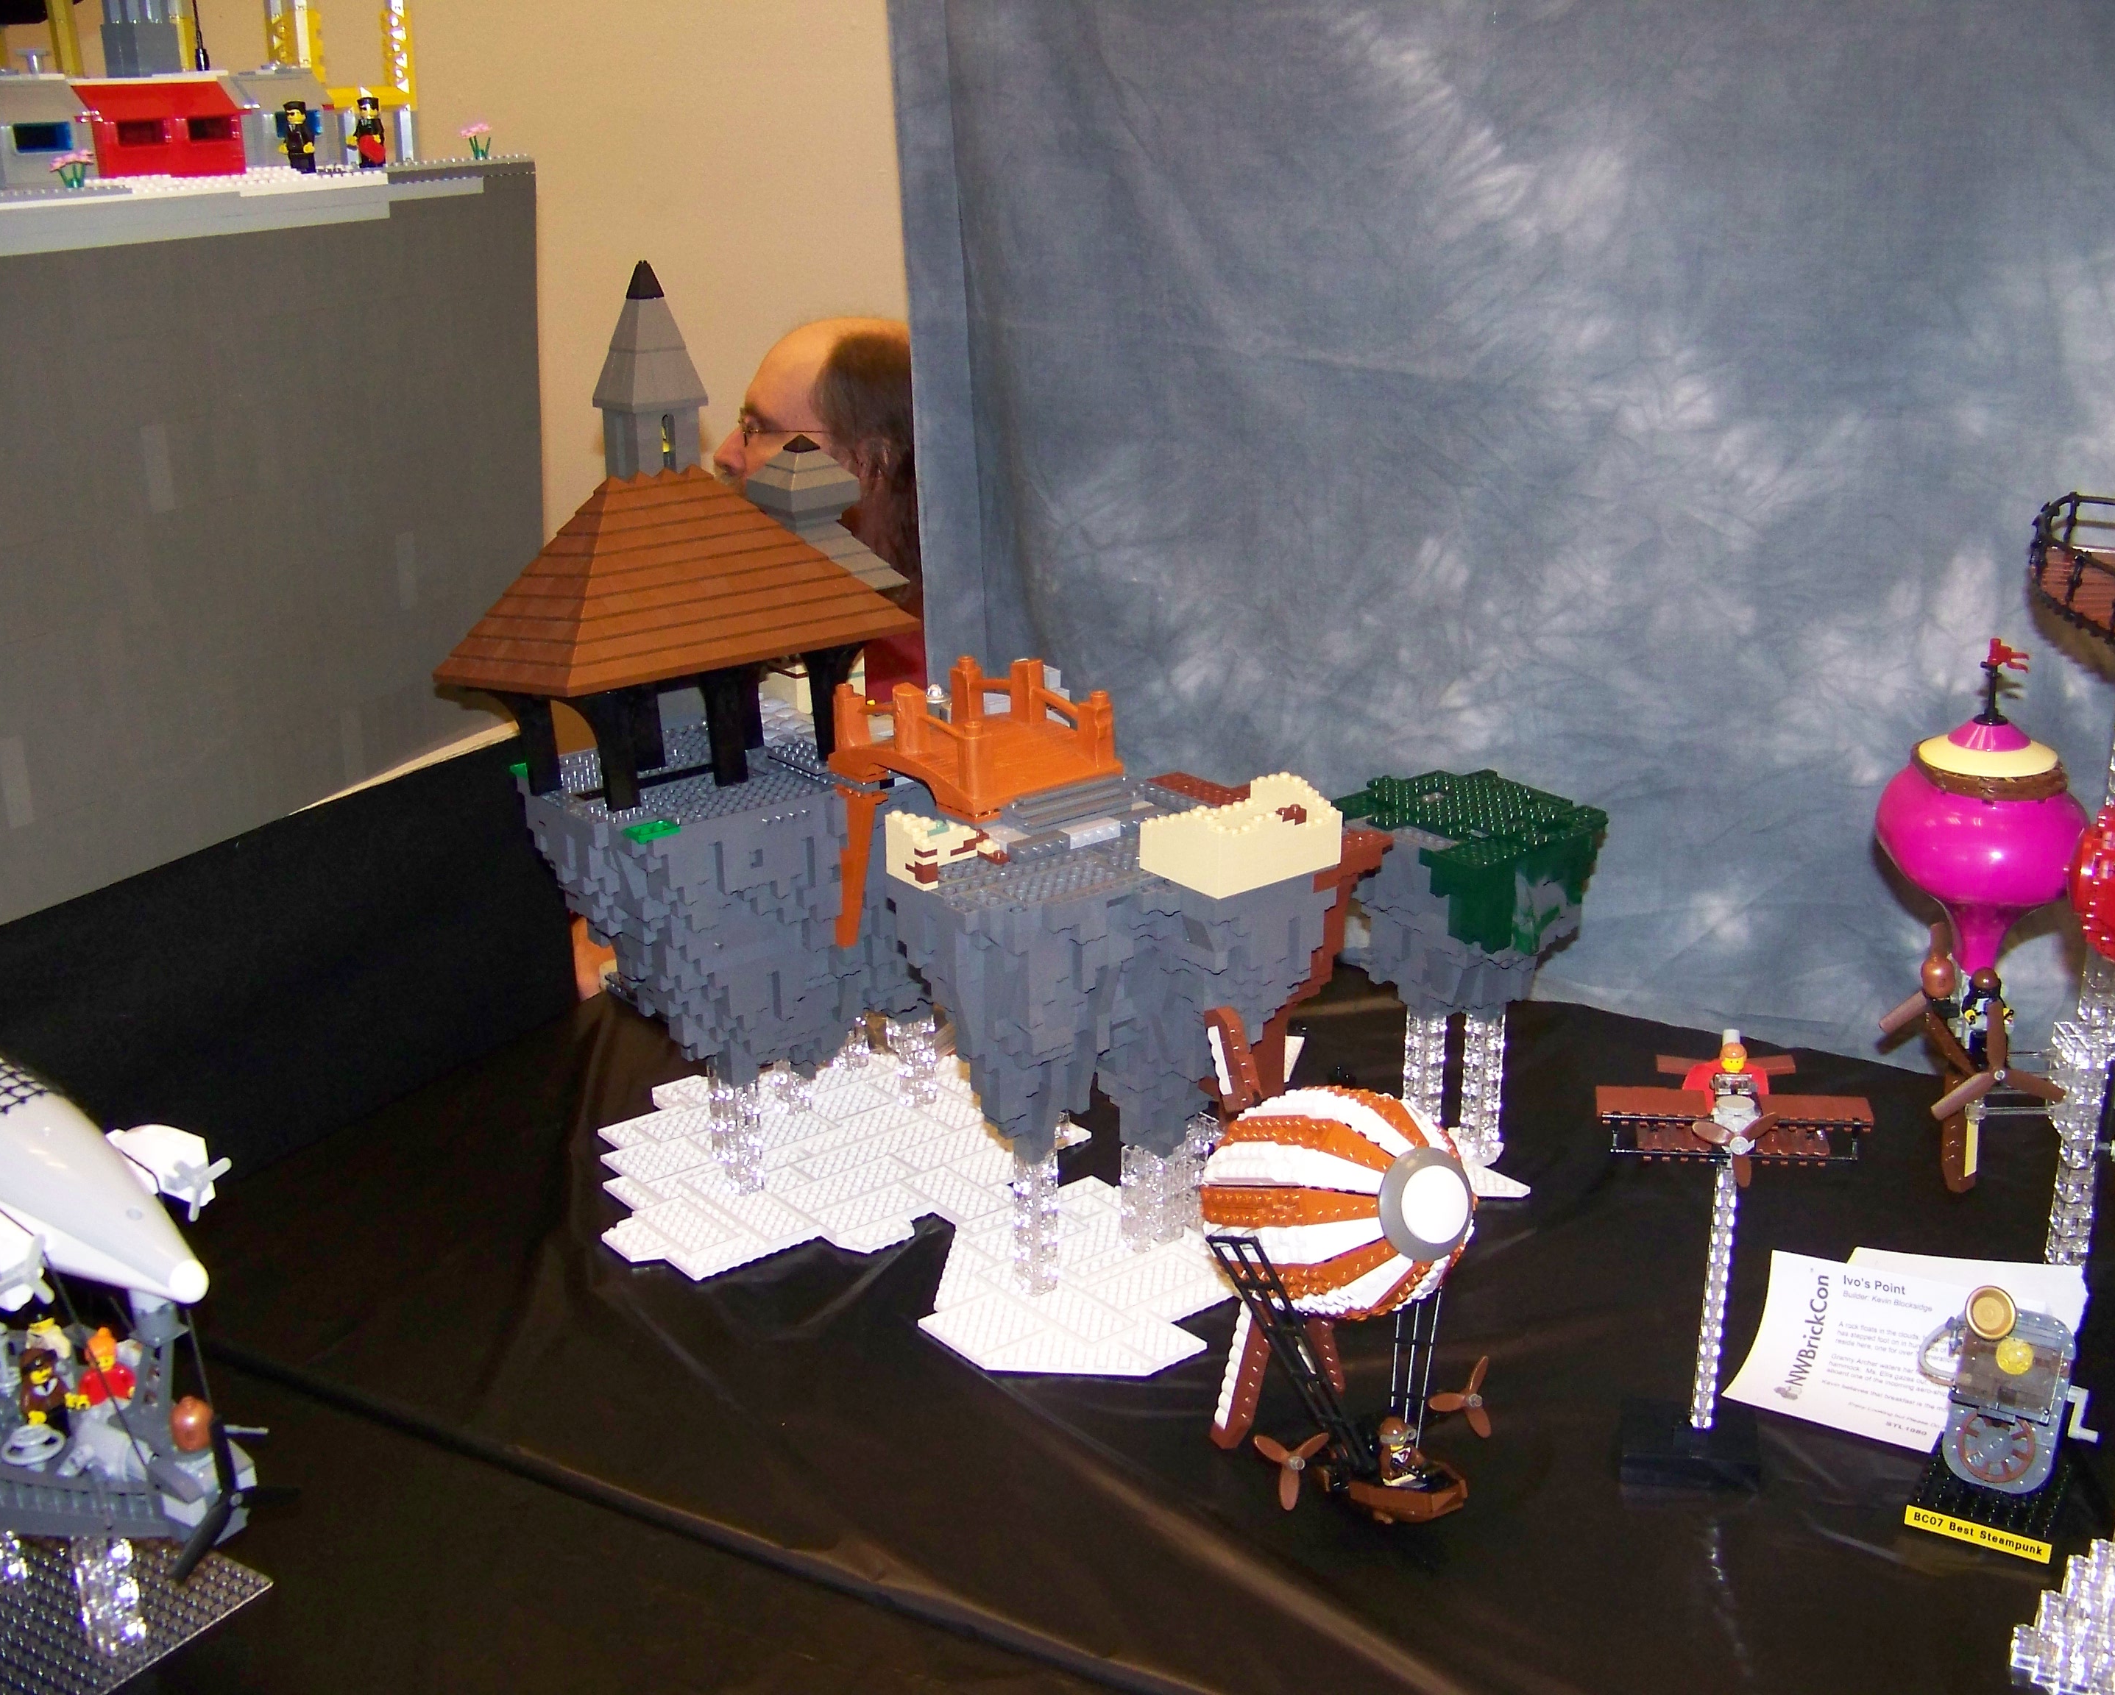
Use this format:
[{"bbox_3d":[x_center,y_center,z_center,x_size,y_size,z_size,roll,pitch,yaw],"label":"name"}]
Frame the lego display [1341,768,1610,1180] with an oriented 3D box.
[{"bbox_3d":[0.222,0.081,1.337,0.135,0.222,0.133,-15,24,-37],"label":"lego display"}]

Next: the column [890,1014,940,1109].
[{"bbox_3d":[-0.087,0.127,1.440,0.016,0.058,0.024,-15,24,-37],"label":"column"}]

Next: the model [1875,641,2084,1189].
[{"bbox_3d":[0.431,0.036,1.099,0.100,0.268,0.110,1,19,4],"label":"model"}]

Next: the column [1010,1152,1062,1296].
[{"bbox_3d":[-0.011,0.193,1.221,0.016,0.077,0.016,-15,24,-37],"label":"column"}]

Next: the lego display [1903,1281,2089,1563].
[{"bbox_3d":[0.442,0.265,1.099,0.080,0.088,0.080,10,22,28],"label":"lego display"}]

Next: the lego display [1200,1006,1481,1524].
[{"bbox_3d":[0.123,0.176,1.040,0.138,0.230,0.180,-10,8,-26],"label":"lego display"}]

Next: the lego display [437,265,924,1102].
[{"bbox_3d":[-0.198,-0.090,1.289,0.288,0.447,0.185,-15,24,-37],"label":"lego display"}]

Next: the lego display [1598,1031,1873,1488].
[{"bbox_3d":[0.307,0.180,1.100,0.119,0.205,0.103,2,19,6],"label":"lego display"}]

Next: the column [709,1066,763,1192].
[{"bbox_3d":[-0.179,0.161,1.330,0.016,0.067,0.024,-15,24,-37],"label":"column"}]

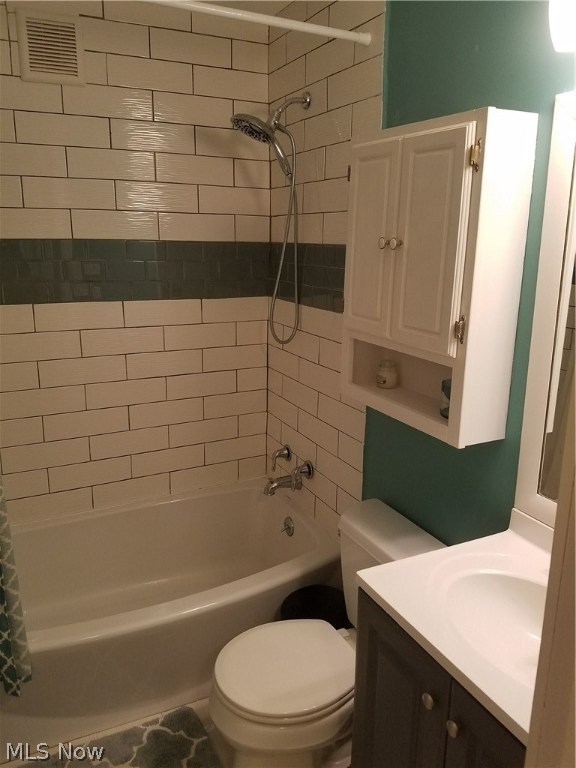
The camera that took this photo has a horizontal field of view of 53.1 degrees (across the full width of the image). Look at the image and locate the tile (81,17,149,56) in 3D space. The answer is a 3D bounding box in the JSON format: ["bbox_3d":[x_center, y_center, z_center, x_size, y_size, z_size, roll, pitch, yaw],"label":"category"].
[{"bbox_3d":[-0.603,-1.176,1.953,0.270,0.101,0.010,-6,16,-25],"label":"tile"}]

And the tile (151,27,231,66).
[{"bbox_3d":[-0.340,-1.204,2.073,0.306,0.101,0.010,-7,16,-26],"label":"tile"}]

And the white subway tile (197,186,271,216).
[{"bbox_3d":[-0.222,-0.759,2.389,0.305,0.106,0.010,-7,16,-26],"label":"white subway tile"}]

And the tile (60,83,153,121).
[{"bbox_3d":[-0.621,-0.975,1.997,0.304,0.101,0.010,-6,16,-25],"label":"tile"}]

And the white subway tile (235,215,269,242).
[{"bbox_3d":[-0.146,-0.631,2.327,0.142,0.101,0.010,-7,16,-26],"label":"white subway tile"}]

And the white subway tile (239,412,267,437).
[{"bbox_3d":[-0.162,0.190,2.673,0.144,0.106,0.010,-7,16,-26],"label":"white subway tile"}]

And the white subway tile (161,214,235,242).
[{"bbox_3d":[-0.350,-0.607,2.233,0.304,0.101,0.010,-6,16,-25],"label":"white subway tile"}]

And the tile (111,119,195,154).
[{"bbox_3d":[-0.507,-0.935,2.194,0.322,0.106,0.010,-7,16,-26],"label":"tile"}]

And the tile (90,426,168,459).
[{"bbox_3d":[-0.642,0.239,2.350,0.310,0.102,0.010,-7,16,-26],"label":"tile"}]

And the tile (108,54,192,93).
[{"bbox_3d":[-0.479,-1.091,2.039,0.304,0.101,0.010,-6,16,-25],"label":"tile"}]

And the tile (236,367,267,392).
[{"bbox_3d":[-0.153,-0.019,2.488,0.142,0.101,0.010,-7,16,-26],"label":"tile"}]

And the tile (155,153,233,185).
[{"bbox_3d":[-0.364,-0.847,2.291,0.322,0.106,0.010,-7,16,-26],"label":"tile"}]

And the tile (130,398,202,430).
[{"bbox_3d":[-0.493,0.120,2.354,0.304,0.101,0.010,-6,16,-25],"label":"tile"}]

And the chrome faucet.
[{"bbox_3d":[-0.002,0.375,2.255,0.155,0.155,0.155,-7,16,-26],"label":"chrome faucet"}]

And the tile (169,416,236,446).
[{"bbox_3d":[-0.362,0.207,2.486,0.310,0.102,0.010,-7,16,-26],"label":"tile"}]

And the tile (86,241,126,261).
[{"bbox_3d":[-0.694,-0.510,2.210,0.146,0.075,0.010,-7,16,-26],"label":"tile"}]

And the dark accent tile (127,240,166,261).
[{"bbox_3d":[-0.541,-0.510,2.202,0.148,0.072,0.010,-7,16,-26],"label":"dark accent tile"}]

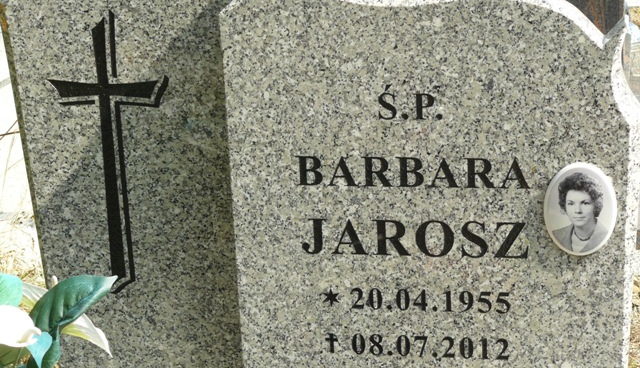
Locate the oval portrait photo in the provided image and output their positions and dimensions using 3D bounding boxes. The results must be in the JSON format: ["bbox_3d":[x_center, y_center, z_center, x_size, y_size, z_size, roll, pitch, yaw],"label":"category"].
[{"bbox_3d":[0.324,0.033,2.002,0.090,0.120,0.010,1,16,12],"label":"oval portrait photo"}]

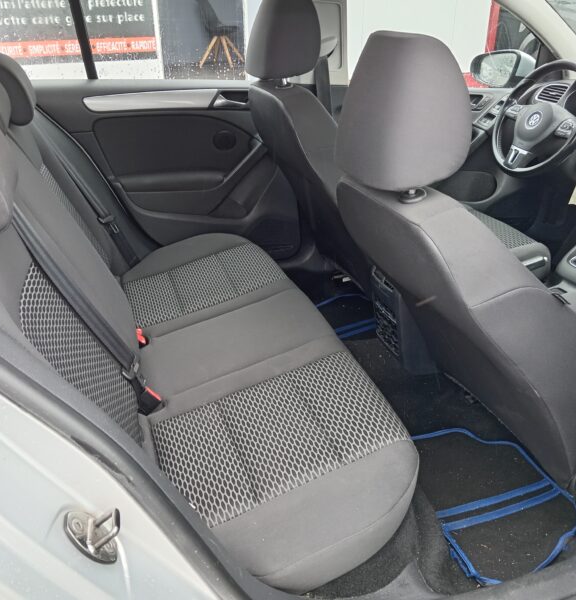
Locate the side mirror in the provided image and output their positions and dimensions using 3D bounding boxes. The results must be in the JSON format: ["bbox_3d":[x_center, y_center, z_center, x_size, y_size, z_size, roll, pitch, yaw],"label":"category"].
[{"bbox_3d":[0.873,-0.945,2.352,0.130,0.148,0.215,-22,35,-34],"label":"side mirror"}]

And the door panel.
[{"bbox_3d":[-0.360,-0.379,1.875,0.850,0.650,0.130,-10,30,-17],"label":"door panel"}]

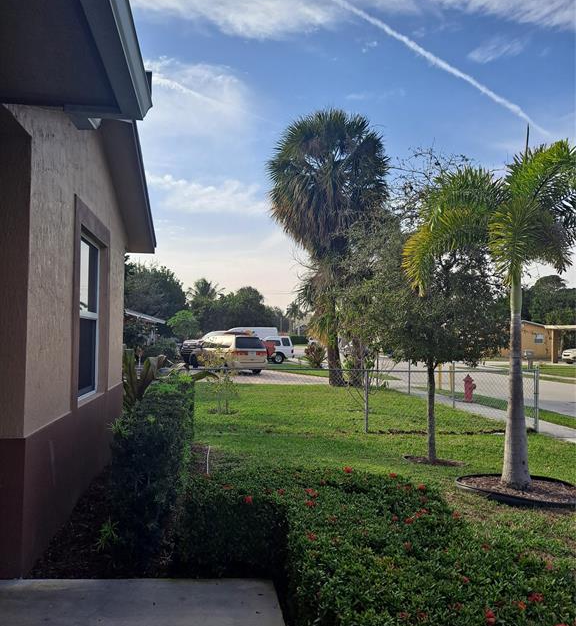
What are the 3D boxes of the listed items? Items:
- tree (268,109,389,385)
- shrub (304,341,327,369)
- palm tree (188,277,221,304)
[{"bbox_3d":[1.453,-2.332,19.900,4.200,9.900,4.200,0,-2,0],"label":"tree"},{"bbox_3d":[1.512,2.282,30.500,1.200,1.420,1.200,0,-2,0],"label":"shrub"},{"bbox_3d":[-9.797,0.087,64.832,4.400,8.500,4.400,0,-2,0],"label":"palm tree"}]

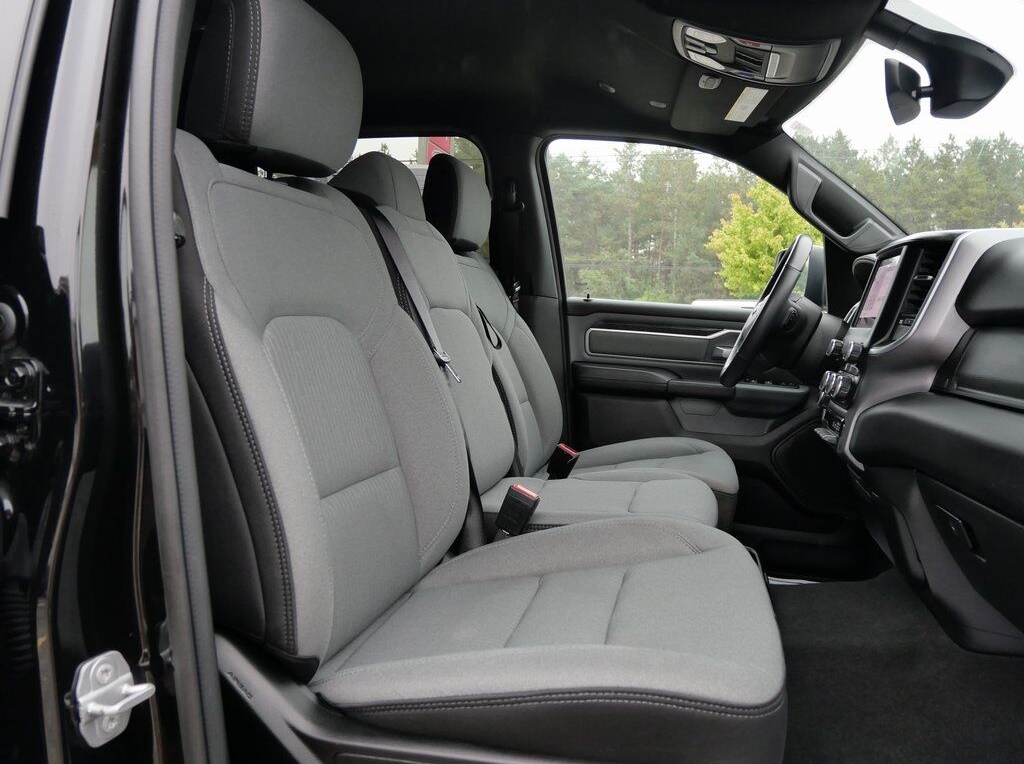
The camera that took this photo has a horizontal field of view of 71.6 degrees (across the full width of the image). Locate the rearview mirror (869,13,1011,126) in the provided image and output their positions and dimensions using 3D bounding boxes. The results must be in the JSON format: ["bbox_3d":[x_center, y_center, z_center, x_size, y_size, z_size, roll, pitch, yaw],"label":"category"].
[{"bbox_3d":[0.686,-0.513,1.153,0.190,0.160,0.250,3,5,26],"label":"rearview mirror"}]

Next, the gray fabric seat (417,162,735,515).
[{"bbox_3d":[0.153,-0.067,1.745,0.820,1.000,0.540,2,5,14],"label":"gray fabric seat"}]

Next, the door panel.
[{"bbox_3d":[0.589,0.132,2.033,0.930,0.710,0.140,2,5,14],"label":"door panel"}]

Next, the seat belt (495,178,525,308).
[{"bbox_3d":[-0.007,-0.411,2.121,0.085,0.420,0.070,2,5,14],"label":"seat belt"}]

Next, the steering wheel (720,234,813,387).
[{"bbox_3d":[0.586,-0.160,1.629,0.100,0.380,0.380,28,10,11],"label":"steering wheel"}]

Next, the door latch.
[{"bbox_3d":[-0.315,0.249,0.558,0.034,0.067,0.050,2,5,14],"label":"door latch"}]

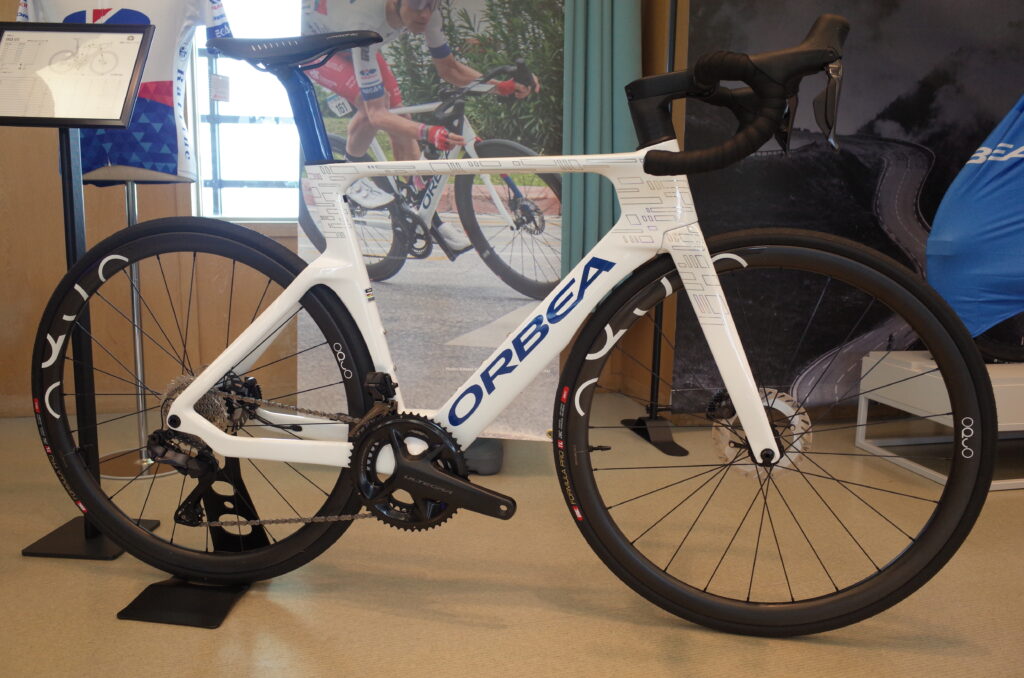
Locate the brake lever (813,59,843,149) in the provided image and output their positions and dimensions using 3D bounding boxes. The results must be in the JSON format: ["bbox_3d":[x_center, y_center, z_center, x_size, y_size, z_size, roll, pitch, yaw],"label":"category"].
[{"bbox_3d":[0.388,-0.289,0.980,0.037,0.109,0.032,2,11,10],"label":"brake lever"}]

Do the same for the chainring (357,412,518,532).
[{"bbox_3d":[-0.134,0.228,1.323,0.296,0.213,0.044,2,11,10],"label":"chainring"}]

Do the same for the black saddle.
[{"bbox_3d":[-0.338,-0.462,1.280,0.278,0.062,0.142,2,11,10],"label":"black saddle"}]

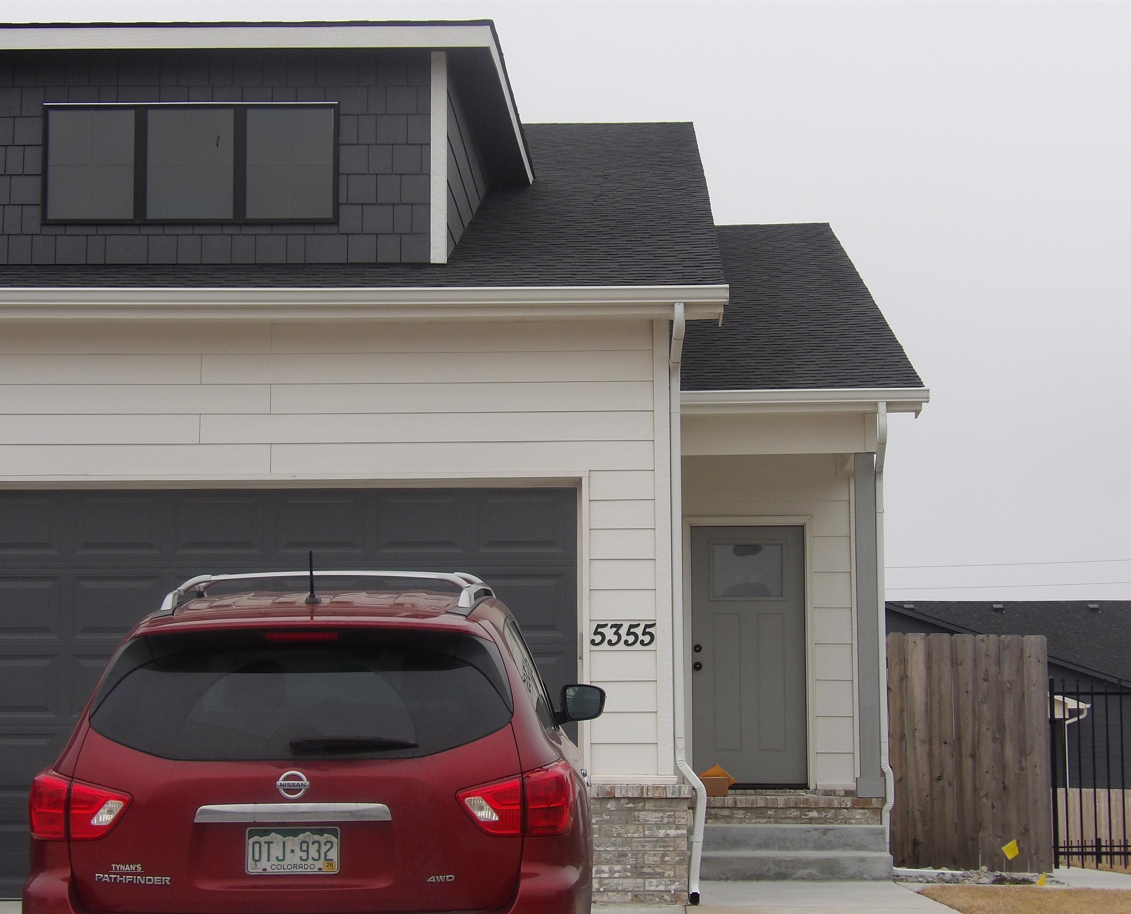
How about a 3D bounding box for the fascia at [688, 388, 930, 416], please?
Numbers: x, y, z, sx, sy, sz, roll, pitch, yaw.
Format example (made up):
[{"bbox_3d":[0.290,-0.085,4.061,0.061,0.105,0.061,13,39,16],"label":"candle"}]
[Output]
[{"bbox_3d":[1.615,-0.382,17.582,1.800,0.186,0.140,0,-6,0],"label":"fascia"}]

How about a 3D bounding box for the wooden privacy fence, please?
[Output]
[{"bbox_3d":[3.123,2.312,19.965,1.380,1.855,0.080,-1,-6,6],"label":"wooden privacy fence"}]

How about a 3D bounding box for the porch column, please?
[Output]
[{"bbox_3d":[2.139,1.175,17.829,0.185,2.414,0.185,0,-6,0],"label":"porch column"}]

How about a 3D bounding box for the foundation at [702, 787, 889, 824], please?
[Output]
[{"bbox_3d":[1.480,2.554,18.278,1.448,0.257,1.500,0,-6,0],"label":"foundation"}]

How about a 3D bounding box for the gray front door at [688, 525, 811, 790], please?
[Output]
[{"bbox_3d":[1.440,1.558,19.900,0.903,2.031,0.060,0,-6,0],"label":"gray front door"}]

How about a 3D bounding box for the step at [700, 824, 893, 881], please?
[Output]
[{"bbox_3d":[1.474,2.693,17.266,1.436,0.355,0.620,0,-6,0],"label":"step"}]

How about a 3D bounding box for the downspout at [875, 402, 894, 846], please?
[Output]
[{"bbox_3d":[2.220,1.160,17.670,0.110,3.126,0.240,0,-6,0],"label":"downspout"}]

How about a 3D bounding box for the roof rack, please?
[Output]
[{"bbox_3d":[-0.887,0.521,9.955,1.200,0.165,1.800,0,-2,0],"label":"roof rack"}]

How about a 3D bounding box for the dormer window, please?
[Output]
[{"bbox_3d":[-2.259,-1.769,15.305,1.772,0.750,0.090,0,-6,0],"label":"dormer window"}]

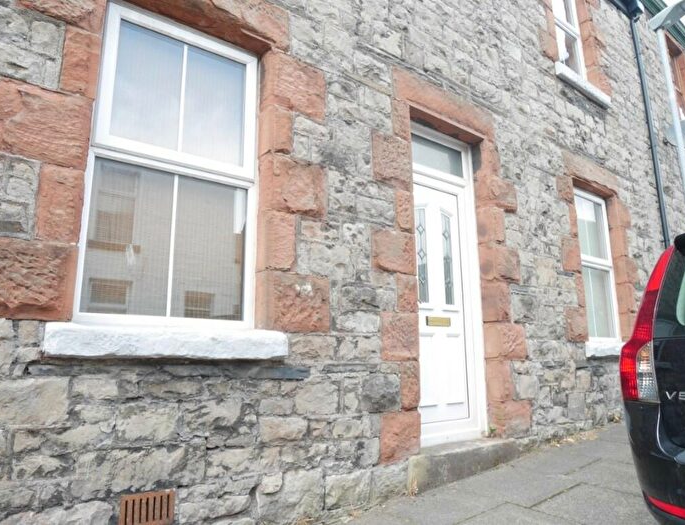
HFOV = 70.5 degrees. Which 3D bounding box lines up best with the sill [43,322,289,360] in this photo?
[{"bbox_3d":[-0.810,0.393,2.396,1.148,0.134,0.175,8,-14,-36],"label":"sill"}]

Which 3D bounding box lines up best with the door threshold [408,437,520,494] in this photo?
[{"bbox_3d":[0.806,1.393,3.405,1.140,0.208,0.235,8,-14,-36],"label":"door threshold"}]

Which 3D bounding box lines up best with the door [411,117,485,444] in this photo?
[{"bbox_3d":[0.765,0.121,3.845,0.885,2.473,0.095,8,-14,-36],"label":"door"}]

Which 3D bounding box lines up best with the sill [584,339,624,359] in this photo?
[{"bbox_3d":[2.701,0.885,4.942,1.210,0.135,0.175,8,-14,-36],"label":"sill"}]

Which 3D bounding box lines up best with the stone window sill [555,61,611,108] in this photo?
[{"bbox_3d":[2.677,-1.962,5.522,1.220,0.130,0.175,8,-14,-36],"label":"stone window sill"}]

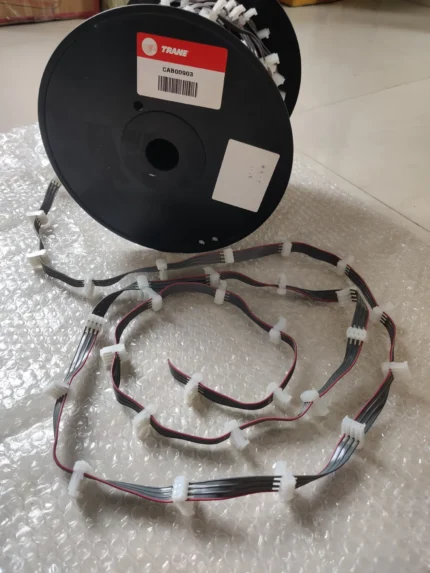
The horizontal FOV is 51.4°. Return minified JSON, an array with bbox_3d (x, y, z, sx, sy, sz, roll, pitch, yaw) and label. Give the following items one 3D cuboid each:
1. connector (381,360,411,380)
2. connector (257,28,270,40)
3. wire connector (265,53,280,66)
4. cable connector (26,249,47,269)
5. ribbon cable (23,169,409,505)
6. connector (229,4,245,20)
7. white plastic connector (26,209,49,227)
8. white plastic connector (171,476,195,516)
[{"bbox_3d":[0.154,0.072,0.381,0.020,0.016,0.009,-3,44,-3],"label":"connector"},{"bbox_3d":[0.050,-0.266,0.474,0.019,0.009,0.016,-17,37,27],"label":"connector"},{"bbox_3d":[0.058,-0.236,0.466,0.019,0.009,0.016,-10,40,22],"label":"wire connector"},{"bbox_3d":[-0.194,-0.029,0.487,0.020,0.016,0.009,-26,49,-24],"label":"cable connector"},{"bbox_3d":[-0.028,0.001,0.455,0.390,0.019,0.426,0,44,0],"label":"ribbon cable"},{"bbox_3d":[0.022,-0.276,0.451,0.019,0.009,0.016,-30,30,34],"label":"connector"},{"bbox_3d":[-0.216,-0.083,0.544,0.020,0.016,0.009,-10,45,-10],"label":"white plastic connector"},{"bbox_3d":[-0.022,0.142,0.304,0.009,0.020,0.016,-9,43,5],"label":"white plastic connector"}]

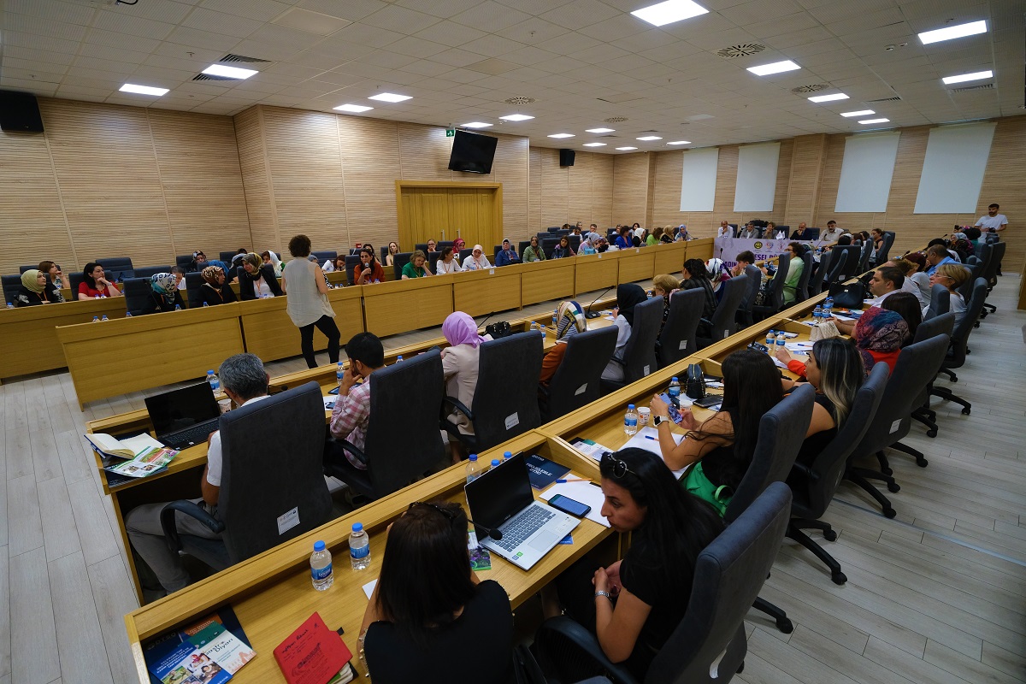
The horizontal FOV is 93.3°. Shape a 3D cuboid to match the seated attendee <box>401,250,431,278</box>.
[{"bbox_3d":[-1.467,-0.861,7.687,0.780,1.151,0.520,14,21,43],"label":"seated attendee"}]

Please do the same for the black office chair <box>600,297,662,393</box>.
[{"bbox_3d":[0.947,0.122,4.440,0.680,1.090,0.620,11,20,37],"label":"black office chair"}]

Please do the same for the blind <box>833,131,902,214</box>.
[{"bbox_3d":[9.620,-4.564,13.202,1.193,1.997,0.070,14,21,43],"label":"blind"}]

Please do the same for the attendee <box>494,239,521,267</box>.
[{"bbox_3d":[0.003,-1.371,9.540,0.500,1.240,0.800,-12,19,-34],"label":"attendee"}]

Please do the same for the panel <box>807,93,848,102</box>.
[{"bbox_3d":[5.678,-4.387,8.703,0.570,0.050,0.570,-16,21,-42],"label":"panel"}]

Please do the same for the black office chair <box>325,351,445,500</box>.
[{"bbox_3d":[-0.754,0.606,2.890,0.670,1.120,0.640,11,19,36],"label":"black office chair"}]

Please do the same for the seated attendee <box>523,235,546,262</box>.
[{"bbox_3d":[0.561,-1.484,9.694,0.520,1.215,0.780,-11,19,-32],"label":"seated attendee"}]

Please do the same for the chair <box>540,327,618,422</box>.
[{"bbox_3d":[0.394,0.345,3.928,0.630,1.080,0.740,-12,19,-34],"label":"chair"}]

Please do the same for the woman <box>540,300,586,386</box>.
[{"bbox_3d":[0.403,0.259,4.087,0.550,1.160,0.850,-11,18,-31],"label":"woman"}]

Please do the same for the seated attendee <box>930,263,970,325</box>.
[{"bbox_3d":[4.178,-0.185,5.002,0.800,1.239,0.480,14,22,43],"label":"seated attendee"}]

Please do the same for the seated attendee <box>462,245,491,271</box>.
[{"bbox_3d":[-0.641,-1.219,9.233,0.530,1.230,0.760,-9,17,-26],"label":"seated attendee"}]

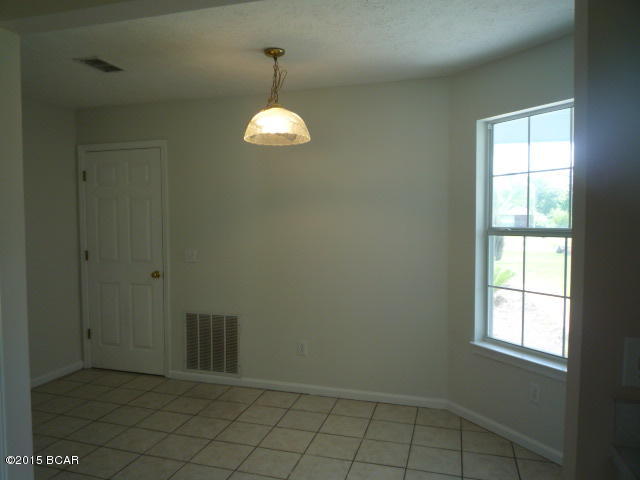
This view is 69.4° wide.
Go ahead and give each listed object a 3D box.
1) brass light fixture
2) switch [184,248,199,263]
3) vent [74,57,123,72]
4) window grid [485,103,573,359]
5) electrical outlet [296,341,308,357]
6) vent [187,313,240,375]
[{"bbox_3d":[-0.262,-0.886,2.823,0.410,0.548,0.410,0,2,0],"label":"brass light fixture"},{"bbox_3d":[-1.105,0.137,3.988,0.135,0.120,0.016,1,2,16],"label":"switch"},{"bbox_3d":[-1.473,-1.165,3.100,0.185,0.020,0.300,1,2,16],"label":"vent"},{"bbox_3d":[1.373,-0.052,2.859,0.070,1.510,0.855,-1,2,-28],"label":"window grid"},{"bbox_3d":[-0.144,0.877,3.729,0.080,0.122,0.014,1,2,16],"label":"electrical outlet"},{"bbox_3d":[-0.924,0.885,3.953,0.515,0.515,0.030,1,2,16],"label":"vent"}]

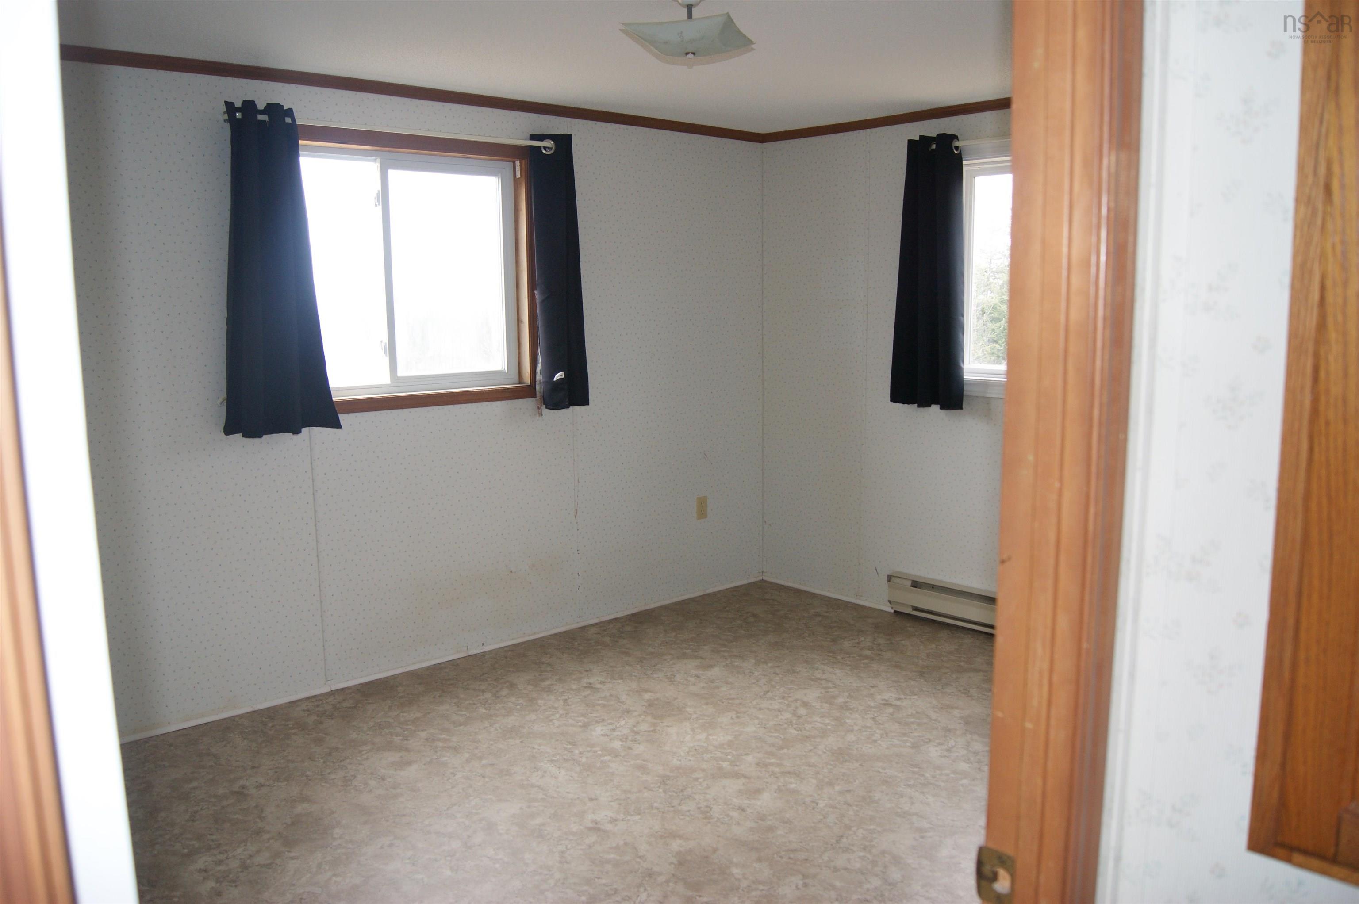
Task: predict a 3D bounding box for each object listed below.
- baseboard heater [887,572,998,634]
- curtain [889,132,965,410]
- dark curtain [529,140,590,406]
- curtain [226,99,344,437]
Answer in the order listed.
[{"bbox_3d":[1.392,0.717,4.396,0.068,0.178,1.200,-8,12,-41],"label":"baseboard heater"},{"bbox_3d":[1.086,-0.781,4.448,0.100,1.165,0.360,-8,12,-41],"label":"curtain"},{"bbox_3d":[-0.501,-0.767,4.373,0.270,1.160,0.100,-8,12,-41],"label":"dark curtain"},{"bbox_3d":[-1.391,-0.635,3.586,0.400,1.150,0.100,-8,12,-41],"label":"curtain"}]

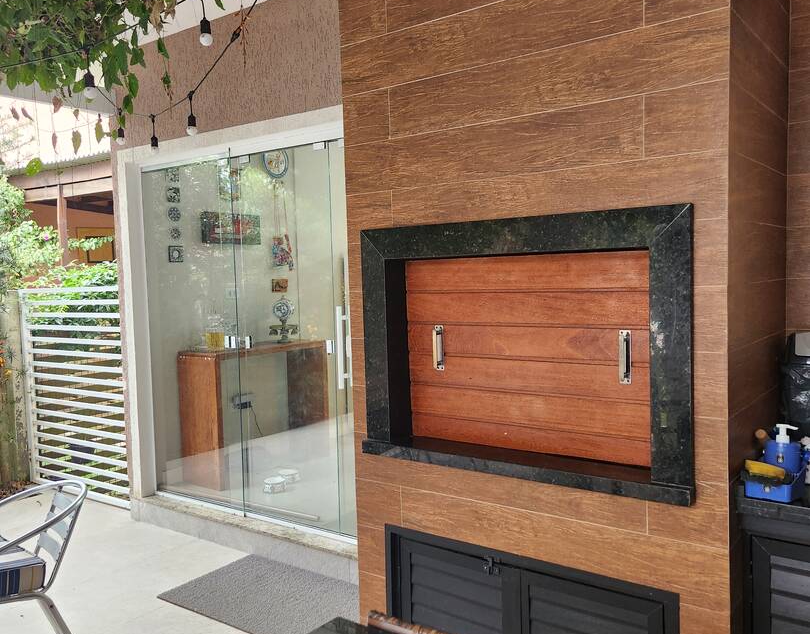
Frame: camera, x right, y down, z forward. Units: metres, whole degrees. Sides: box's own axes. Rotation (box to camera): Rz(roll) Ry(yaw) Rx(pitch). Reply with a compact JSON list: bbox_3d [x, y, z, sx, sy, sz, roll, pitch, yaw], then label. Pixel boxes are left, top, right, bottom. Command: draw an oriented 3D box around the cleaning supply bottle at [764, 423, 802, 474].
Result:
[{"bbox_3d":[1.025,0.366,1.947,0.099,0.150,0.099,1,5,37],"label":"cleaning supply bottle"}]

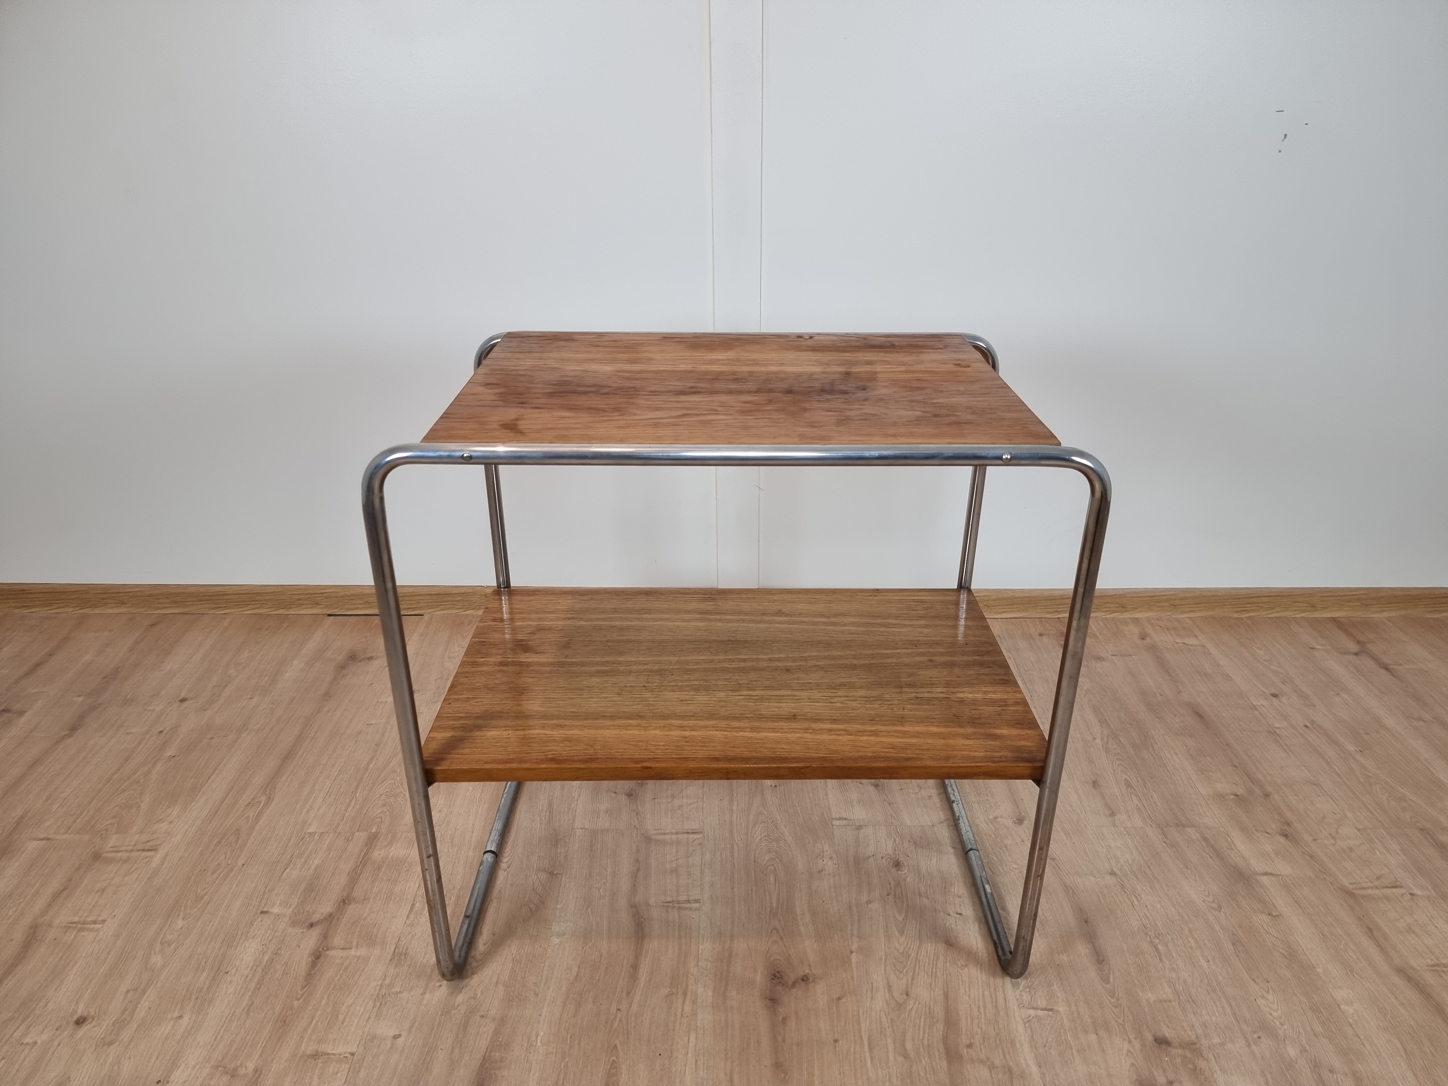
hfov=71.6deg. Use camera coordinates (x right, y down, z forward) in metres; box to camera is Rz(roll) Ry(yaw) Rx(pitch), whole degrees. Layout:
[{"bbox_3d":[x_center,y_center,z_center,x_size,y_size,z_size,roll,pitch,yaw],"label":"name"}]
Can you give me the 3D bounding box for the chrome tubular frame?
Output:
[{"bbox_3d":[0.013,0.133,1.267,0.700,0.699,0.468,0,25,0],"label":"chrome tubular frame"}]

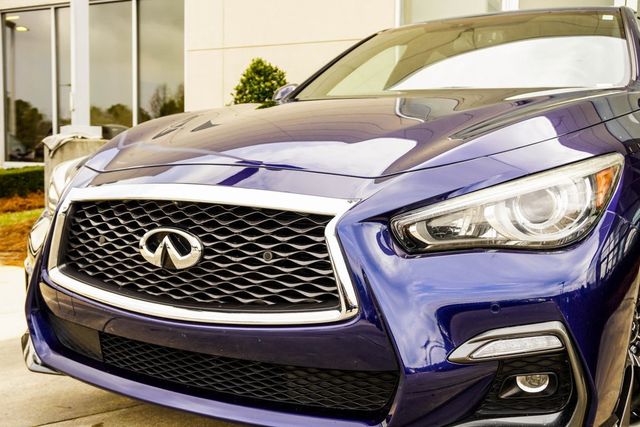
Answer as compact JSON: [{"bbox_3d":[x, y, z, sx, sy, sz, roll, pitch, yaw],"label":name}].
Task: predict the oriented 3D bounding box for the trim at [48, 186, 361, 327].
[{"bbox_3d":[-0.293,0.078,1.572,0.880,0.300,0.150,3,6,31],"label":"trim"}]

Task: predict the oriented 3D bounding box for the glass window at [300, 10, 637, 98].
[{"bbox_3d":[0.573,-0.662,2.953,1.370,0.180,0.880,3,37,31],"label":"glass window"}]

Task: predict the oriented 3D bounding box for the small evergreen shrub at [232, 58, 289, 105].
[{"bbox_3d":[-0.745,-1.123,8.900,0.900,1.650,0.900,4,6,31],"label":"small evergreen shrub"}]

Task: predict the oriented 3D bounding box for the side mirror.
[{"bbox_3d":[-0.133,-0.551,3.452,0.240,0.160,0.160,3,6,31],"label":"side mirror"}]

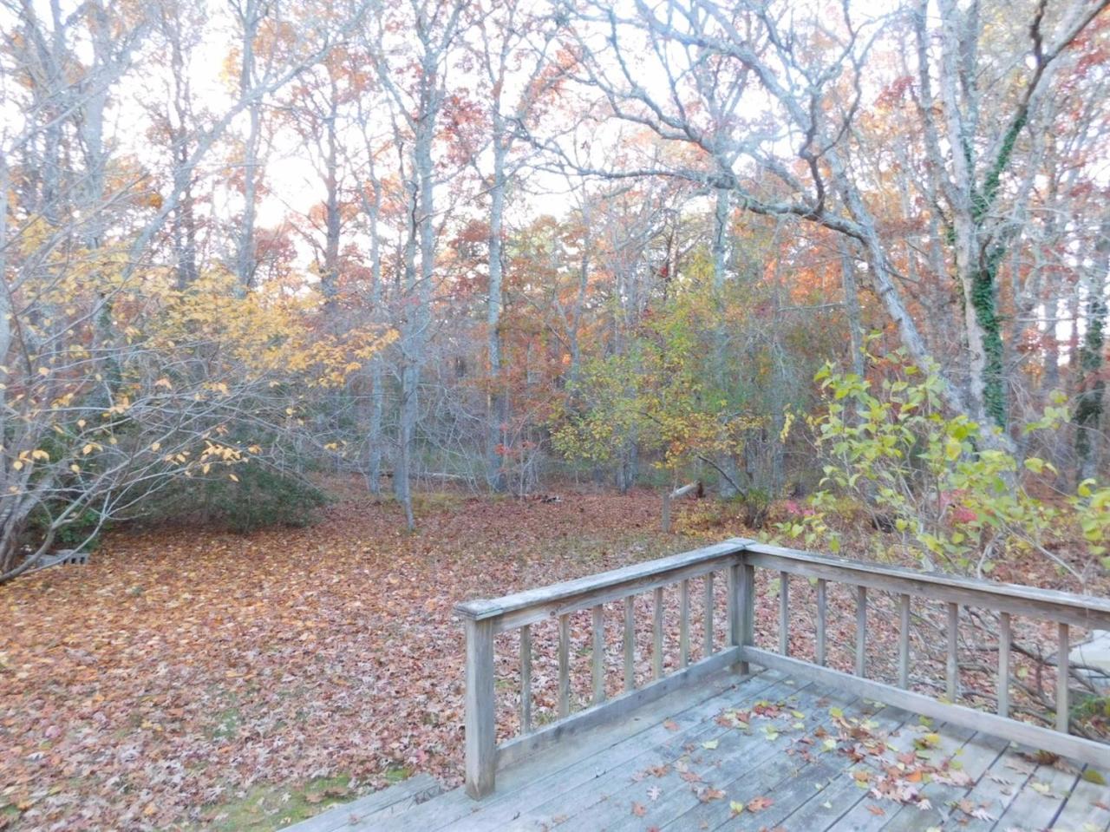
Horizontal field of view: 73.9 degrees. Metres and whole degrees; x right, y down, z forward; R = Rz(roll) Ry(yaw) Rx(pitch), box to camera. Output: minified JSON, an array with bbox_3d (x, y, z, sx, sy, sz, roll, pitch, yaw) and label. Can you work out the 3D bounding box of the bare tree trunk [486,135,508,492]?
[{"bbox_3d":[-1.205,-2.100,15.400,0.420,7.360,0.400,0,1,0],"label":"bare tree trunk"}]

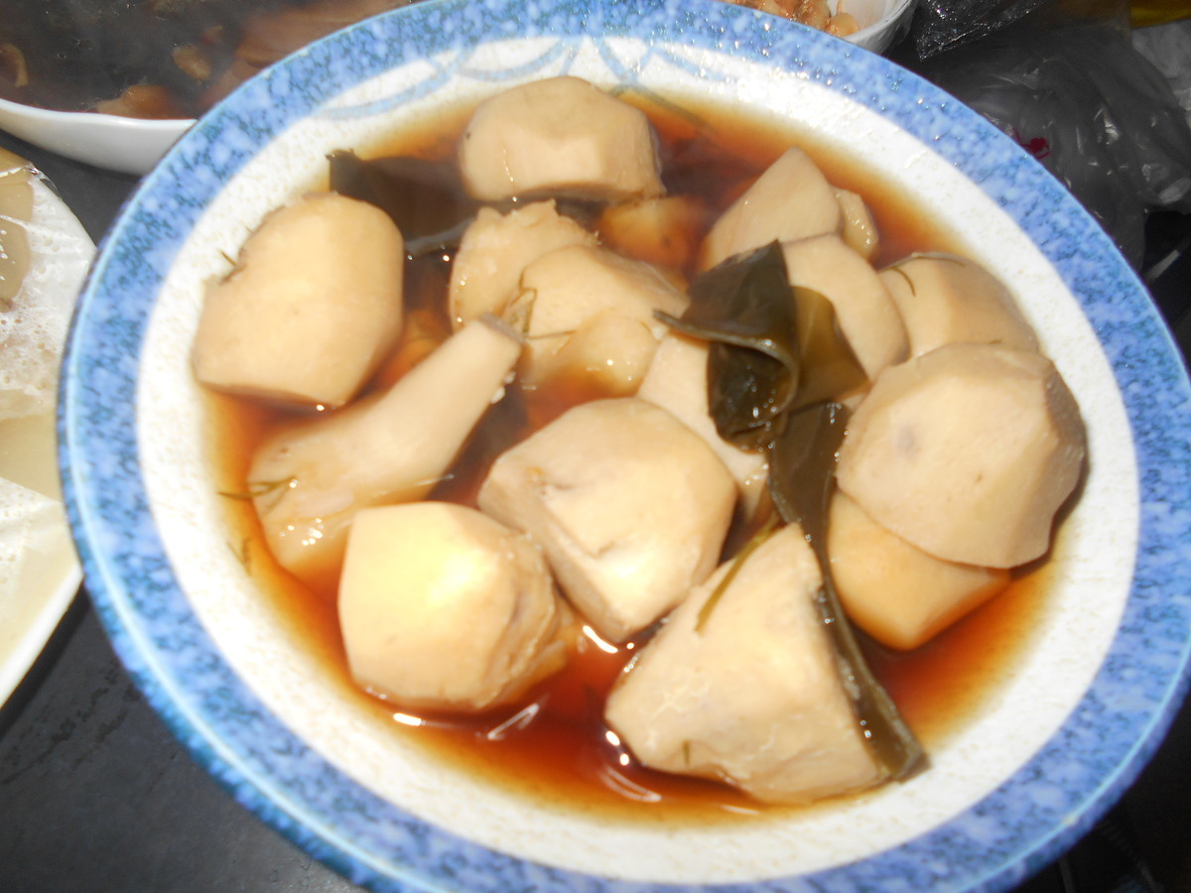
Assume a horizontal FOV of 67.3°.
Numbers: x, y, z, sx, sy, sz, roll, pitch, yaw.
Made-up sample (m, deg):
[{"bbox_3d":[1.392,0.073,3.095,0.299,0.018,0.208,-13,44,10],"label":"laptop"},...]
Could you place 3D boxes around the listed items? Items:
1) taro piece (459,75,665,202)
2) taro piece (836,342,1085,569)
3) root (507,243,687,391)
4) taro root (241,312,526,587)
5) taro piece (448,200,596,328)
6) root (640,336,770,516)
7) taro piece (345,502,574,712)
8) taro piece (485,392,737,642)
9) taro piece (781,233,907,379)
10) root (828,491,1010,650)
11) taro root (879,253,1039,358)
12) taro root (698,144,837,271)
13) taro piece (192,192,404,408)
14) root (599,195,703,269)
[{"bbox_3d":[-0.009,-0.074,0.230,0.052,0.035,0.034,3,59,-6],"label":"taro piece"},{"bbox_3d":[0.071,0.002,0.178,0.040,0.037,0.038,29,60,9],"label":"taro piece"},{"bbox_3d":[0.001,-0.032,0.223,0.039,0.032,0.043,29,60,10],"label":"root"},{"bbox_3d":[-0.045,0.001,0.196,0.070,0.031,0.035,-39,71,-25],"label":"taro root"},{"bbox_3d":[-0.015,-0.037,0.212,0.041,0.035,0.039,3,59,-6],"label":"taro piece"},{"bbox_3d":[0.027,-0.005,0.211,0.035,0.033,0.048,-24,66,-20],"label":"root"},{"bbox_3d":[-0.026,0.031,0.165,0.040,0.044,0.035,3,59,-6],"label":"taro piece"},{"bbox_3d":[0.002,0.015,0.175,0.042,0.044,0.041,36,62,13],"label":"taro piece"},{"bbox_3d":[0.060,-0.034,0.227,0.038,0.031,0.045,-29,67,-22],"label":"taro piece"},{"bbox_3d":[0.076,0.026,0.208,0.042,0.032,0.042,-24,66,-20],"label":"root"},{"bbox_3d":[0.084,-0.025,0.212,0.039,0.033,0.039,34,61,12],"label":"taro root"},{"bbox_3d":[0.050,-0.062,0.245,0.039,0.034,0.039,-29,67,-22],"label":"taro root"},{"bbox_3d":[-0.061,-0.029,0.189,0.040,0.042,0.041,3,59,-6],"label":"taro piece"},{"bbox_3d":[0.015,-0.064,0.257,0.035,0.030,0.036,3,59,-5],"label":"root"}]

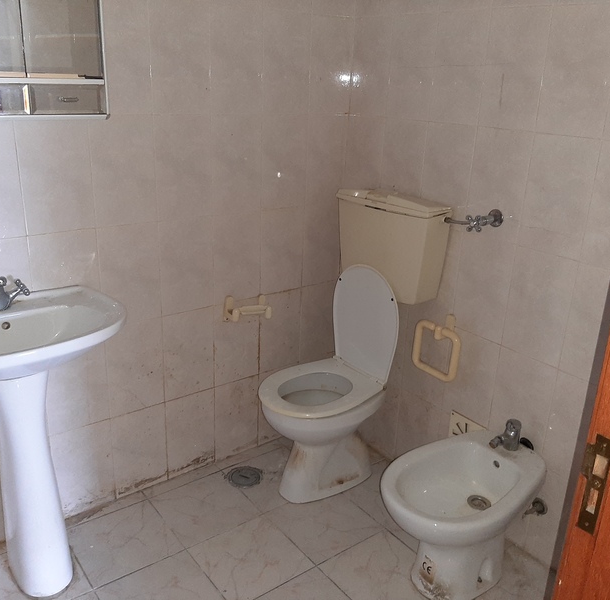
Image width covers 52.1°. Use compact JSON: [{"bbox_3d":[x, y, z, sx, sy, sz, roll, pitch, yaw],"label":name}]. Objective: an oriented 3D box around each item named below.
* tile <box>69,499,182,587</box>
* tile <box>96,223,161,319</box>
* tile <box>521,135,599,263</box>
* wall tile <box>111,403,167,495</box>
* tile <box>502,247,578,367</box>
[{"bbox_3d":[-0.597,0.793,2.054,0.300,0.010,0.300,-12,24,-35],"label":"tile"},{"bbox_3d":[-0.571,-0.083,2.039,0.201,0.333,0.010,-12,24,-35],"label":"tile"},{"bbox_3d":[0.716,-0.292,1.766,0.010,0.330,0.200,-12,24,-35],"label":"tile"},{"bbox_3d":[-0.595,0.545,2.263,0.201,0.333,0.010,-12,24,-35],"label":"wall tile"},{"bbox_3d":[0.702,0.019,1.880,0.010,0.330,0.200,-12,24,-35],"label":"tile"}]

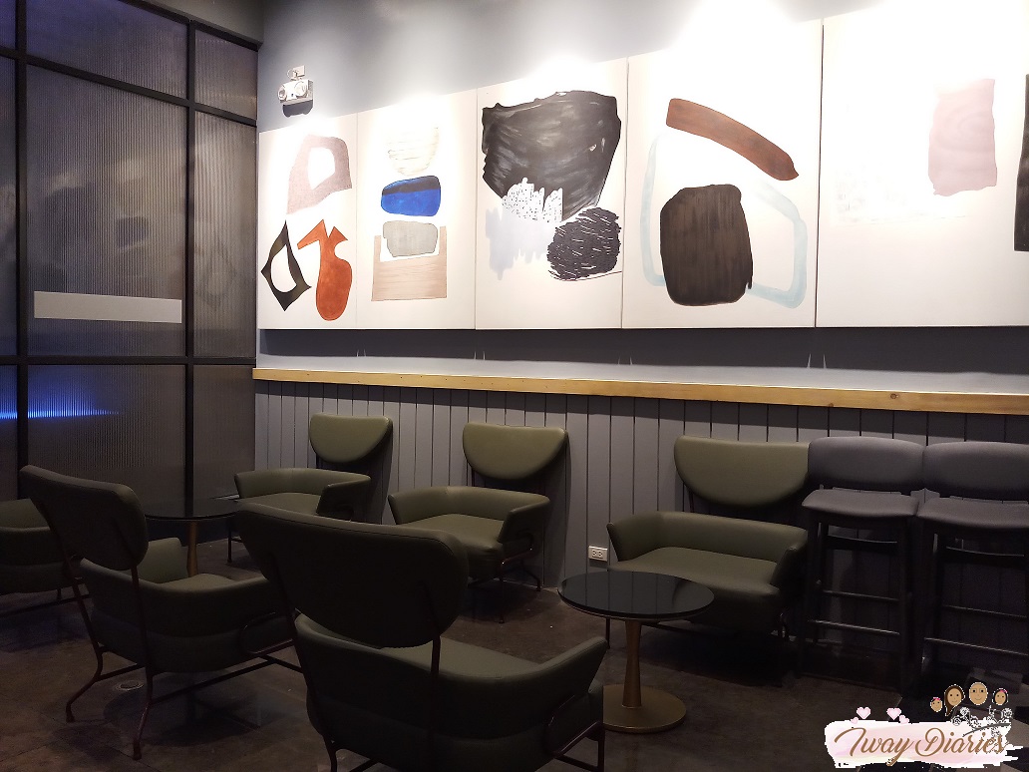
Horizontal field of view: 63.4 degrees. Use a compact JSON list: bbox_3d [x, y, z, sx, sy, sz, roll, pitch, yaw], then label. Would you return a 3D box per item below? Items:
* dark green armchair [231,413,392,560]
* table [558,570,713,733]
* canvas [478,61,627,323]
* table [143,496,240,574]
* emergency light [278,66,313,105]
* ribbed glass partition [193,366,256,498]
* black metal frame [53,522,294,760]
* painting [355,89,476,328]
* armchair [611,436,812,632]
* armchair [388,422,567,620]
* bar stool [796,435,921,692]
[{"bbox_3d":[-1.306,0.675,5.420,0.866,0.937,0.735,2,3,34],"label":"dark green armchair"},{"bbox_3d":[0.463,1.026,3.225,0.589,0.465,0.589,1,2,0],"label":"table"},{"bbox_3d":[0.197,-1.050,4.787,0.997,1.446,0.040,2,3,34],"label":"canvas"},{"bbox_3d":[-1.835,0.930,4.757,0.589,0.465,0.589,2,3,34],"label":"table"},{"bbox_3d":[-1.594,-2.196,6.037,0.286,0.265,0.101,2,3,34],"label":"emergency light"},{"bbox_3d":[-2.107,0.329,6.069,0.030,0.967,0.529,2,3,34],"label":"ribbed glass partition"},{"bbox_3d":[-1.288,0.849,3.143,0.806,0.775,0.685,2,3,35],"label":"black metal frame"},{"bbox_3d":[-0.634,-1.085,5.344,1.002,1.446,0.040,2,3,34],"label":"painting"},{"bbox_3d":[0.946,0.761,3.909,0.866,0.952,0.735,2,3,34],"label":"armchair"},{"bbox_3d":[-0.224,0.712,4.694,0.866,0.952,0.735,2,3,34],"label":"armchair"},{"bbox_3d":[1.505,0.745,3.660,0.483,1.022,0.493,2,3,27],"label":"bar stool"}]

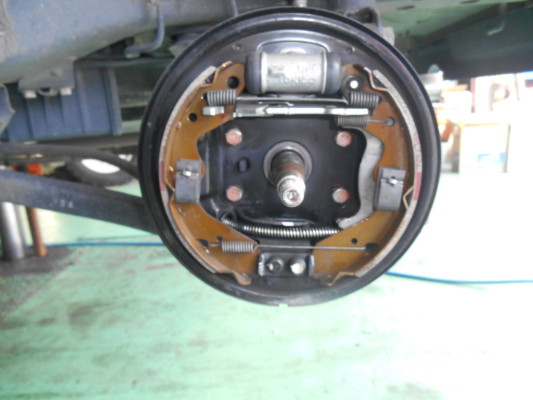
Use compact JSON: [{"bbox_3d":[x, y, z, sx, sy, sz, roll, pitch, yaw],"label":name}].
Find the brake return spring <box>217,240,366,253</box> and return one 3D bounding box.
[{"bbox_3d":[0.018,0.036,0.307,0.114,0.008,0.008,1,14,0],"label":"brake return spring"}]

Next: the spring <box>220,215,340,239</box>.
[{"bbox_3d":[0.011,0.022,0.320,0.096,0.017,0.009,1,14,0],"label":"spring"}]

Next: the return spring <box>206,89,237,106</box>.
[{"bbox_3d":[-0.031,-0.071,0.278,0.021,0.011,0.011,1,14,0],"label":"return spring"}]

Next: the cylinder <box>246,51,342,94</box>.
[{"bbox_3d":[0.019,-0.089,0.280,0.064,0.028,0.030,1,14,0],"label":"cylinder"}]

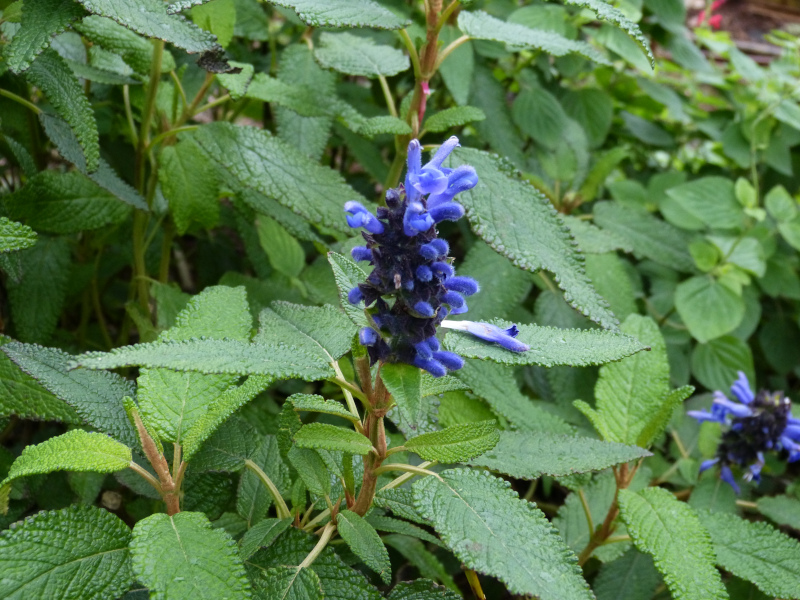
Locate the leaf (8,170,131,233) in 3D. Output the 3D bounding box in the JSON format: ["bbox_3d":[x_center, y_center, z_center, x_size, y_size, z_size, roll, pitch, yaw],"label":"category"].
[{"bbox_3d":[-0.171,-0.050,0.665,0.062,0.012,0.034,-3,60,-9],"label":"leaf"}]

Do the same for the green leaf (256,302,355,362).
[{"bbox_3d":[-0.037,0.012,0.476,0.034,0.009,0.043,-26,42,-30],"label":"green leaf"}]

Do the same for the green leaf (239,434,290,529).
[{"bbox_3d":[-0.056,0.075,0.535,0.022,0.008,0.038,7,58,8],"label":"green leaf"}]

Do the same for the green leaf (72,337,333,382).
[{"bbox_3d":[-0.065,0.022,0.435,0.087,0.010,0.024,4,30,-13],"label":"green leaf"}]

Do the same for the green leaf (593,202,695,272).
[{"bbox_3d":[0.148,-0.038,0.785,0.072,0.012,0.034,28,46,25],"label":"green leaf"}]

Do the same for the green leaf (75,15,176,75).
[{"bbox_3d":[-0.129,-0.121,0.610,0.059,0.008,0.030,27,48,20],"label":"green leaf"}]

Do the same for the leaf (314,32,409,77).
[{"bbox_3d":[-0.021,-0.127,0.670,0.036,0.010,0.053,-23,34,-24],"label":"leaf"}]

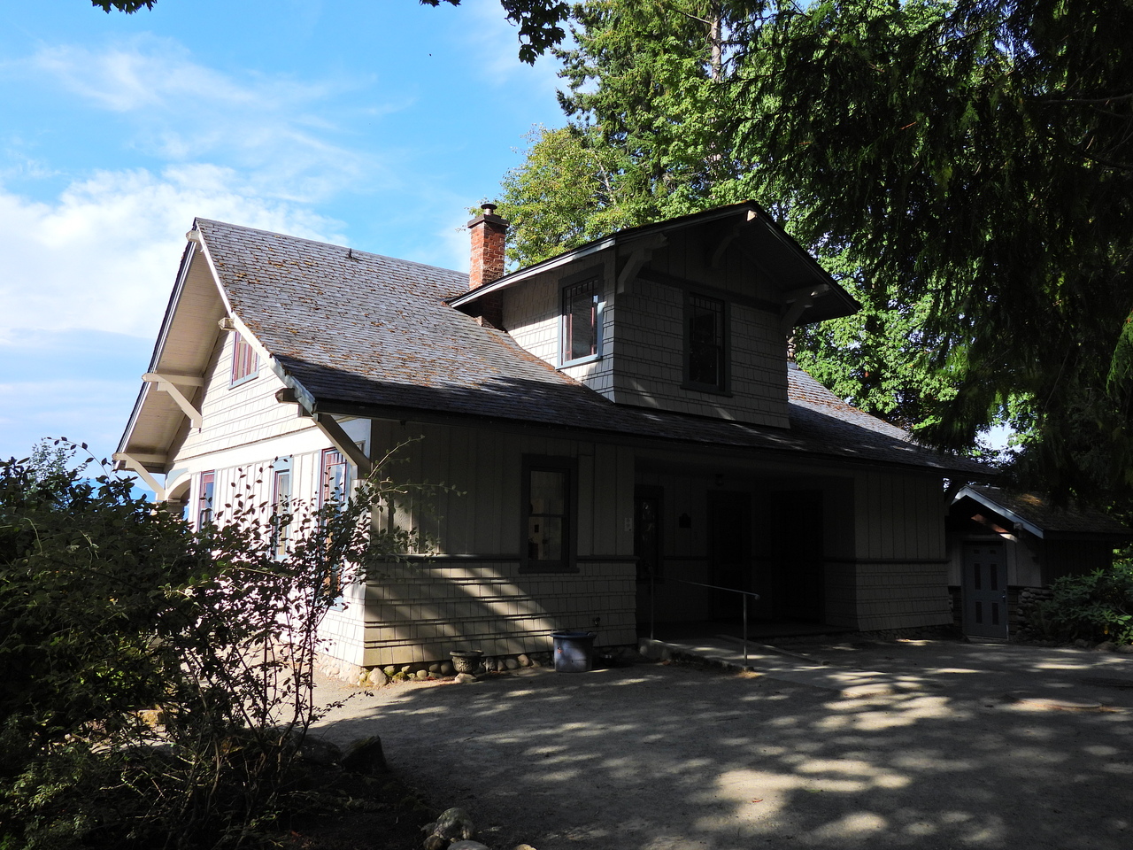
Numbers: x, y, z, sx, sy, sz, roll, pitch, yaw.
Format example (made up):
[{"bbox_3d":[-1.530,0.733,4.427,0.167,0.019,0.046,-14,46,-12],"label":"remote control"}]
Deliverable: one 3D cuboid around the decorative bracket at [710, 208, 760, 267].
[{"bbox_3d":[2.552,-2.862,14.167,0.148,0.704,0.985,6,-9,-36],"label":"decorative bracket"}]

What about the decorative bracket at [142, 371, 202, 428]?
[{"bbox_3d":[-7.106,-0.418,16.491,1.074,0.906,0.153,6,-9,-36],"label":"decorative bracket"}]

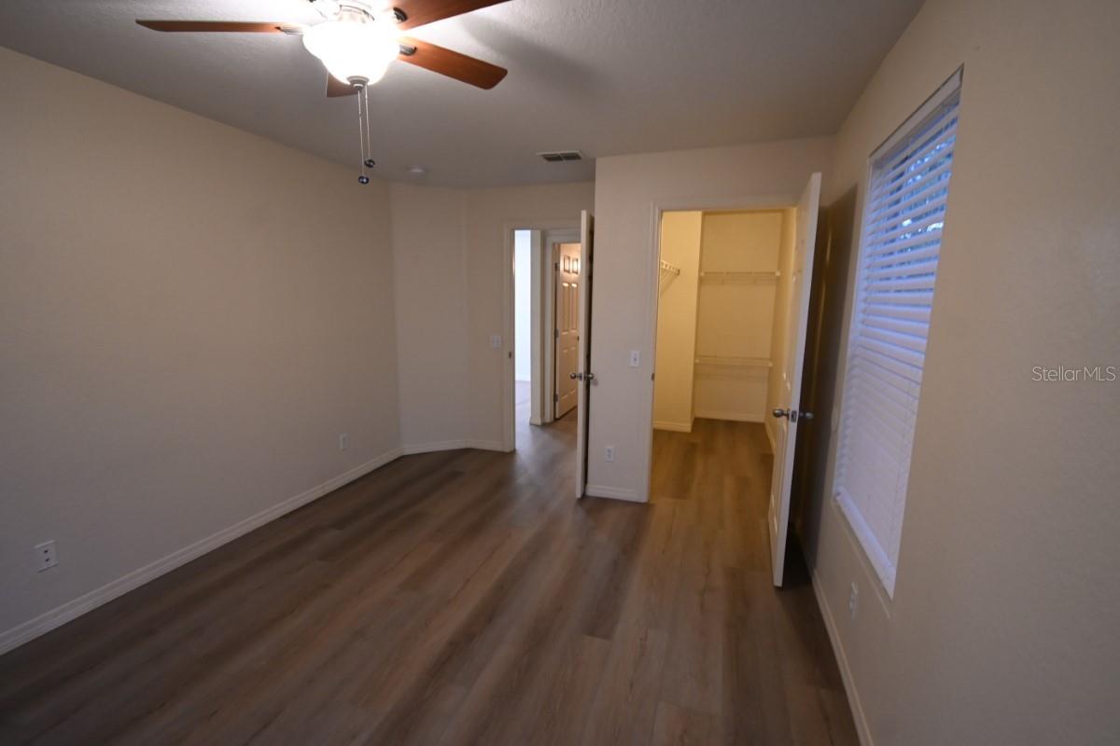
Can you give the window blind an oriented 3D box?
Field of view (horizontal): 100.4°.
[{"bbox_3d":[1.166,-0.101,1.660,0.060,1.480,0.799,4,10,19],"label":"window blind"}]

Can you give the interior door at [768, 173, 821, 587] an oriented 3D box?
[{"bbox_3d":[1.275,0.040,2.613,0.040,2.037,0.762,4,10,20],"label":"interior door"}]

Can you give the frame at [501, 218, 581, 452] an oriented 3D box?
[{"bbox_3d":[-0.075,-0.269,4.206,0.904,2.121,0.120,4,10,19],"label":"frame"}]

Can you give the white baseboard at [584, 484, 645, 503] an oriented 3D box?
[{"bbox_3d":[0.374,0.893,3.438,0.370,0.086,0.015,4,10,19],"label":"white baseboard"}]

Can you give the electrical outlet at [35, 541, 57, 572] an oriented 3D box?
[{"bbox_3d":[-2.247,0.806,2.046,0.010,0.116,0.070,4,10,19],"label":"electrical outlet"}]

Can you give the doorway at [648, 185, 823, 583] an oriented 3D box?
[{"bbox_3d":[0.908,-0.002,2.767,0.918,2.079,0.829,4,10,19],"label":"doorway"}]

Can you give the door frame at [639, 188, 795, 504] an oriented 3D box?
[{"bbox_3d":[1.024,-0.074,3.111,0.940,2.112,0.120,4,10,19],"label":"door frame"}]

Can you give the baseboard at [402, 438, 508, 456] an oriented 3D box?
[{"bbox_3d":[-1.012,0.709,4.476,0.949,0.086,0.172,-1,9,-7],"label":"baseboard"}]

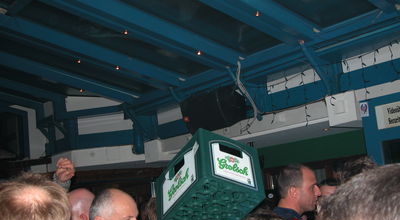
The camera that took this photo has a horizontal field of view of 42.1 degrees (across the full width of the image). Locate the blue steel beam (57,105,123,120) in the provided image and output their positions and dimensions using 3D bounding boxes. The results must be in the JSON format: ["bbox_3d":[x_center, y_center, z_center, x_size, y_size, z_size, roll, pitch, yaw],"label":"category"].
[{"bbox_3d":[-1.488,0.034,7.000,0.930,0.095,0.100,-7,-10,10],"label":"blue steel beam"}]

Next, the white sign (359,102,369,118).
[{"bbox_3d":[1.367,0.002,4.350,0.010,0.120,0.080,3,-13,-41],"label":"white sign"}]

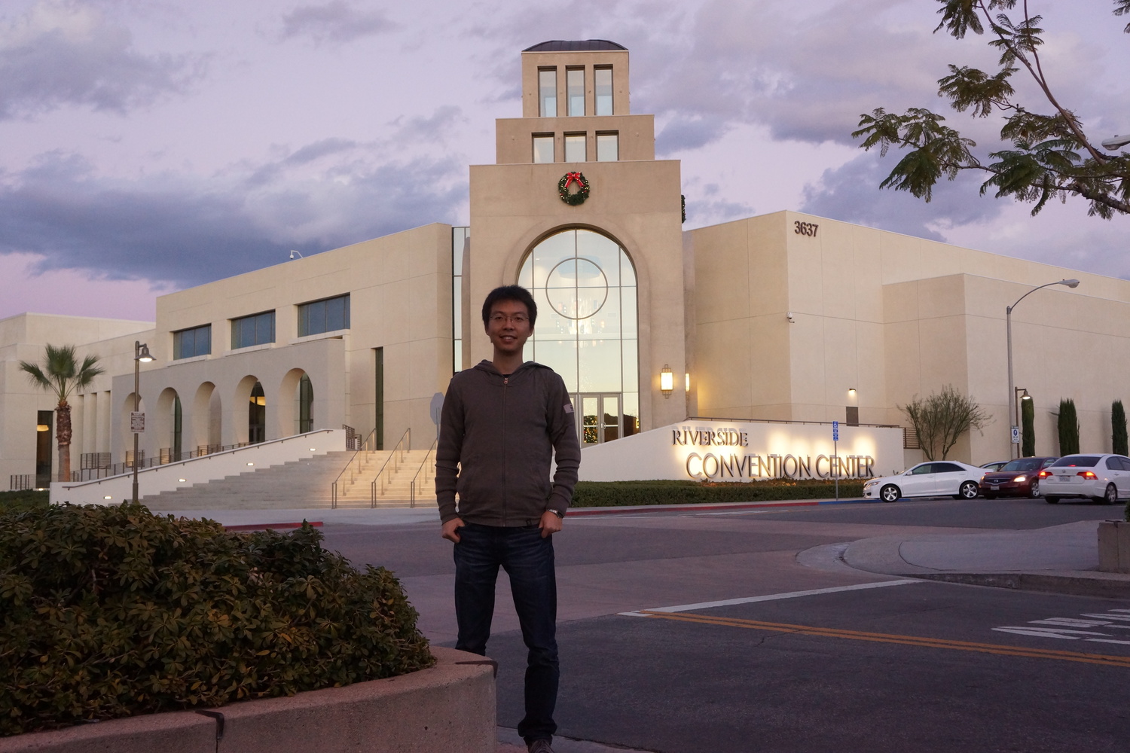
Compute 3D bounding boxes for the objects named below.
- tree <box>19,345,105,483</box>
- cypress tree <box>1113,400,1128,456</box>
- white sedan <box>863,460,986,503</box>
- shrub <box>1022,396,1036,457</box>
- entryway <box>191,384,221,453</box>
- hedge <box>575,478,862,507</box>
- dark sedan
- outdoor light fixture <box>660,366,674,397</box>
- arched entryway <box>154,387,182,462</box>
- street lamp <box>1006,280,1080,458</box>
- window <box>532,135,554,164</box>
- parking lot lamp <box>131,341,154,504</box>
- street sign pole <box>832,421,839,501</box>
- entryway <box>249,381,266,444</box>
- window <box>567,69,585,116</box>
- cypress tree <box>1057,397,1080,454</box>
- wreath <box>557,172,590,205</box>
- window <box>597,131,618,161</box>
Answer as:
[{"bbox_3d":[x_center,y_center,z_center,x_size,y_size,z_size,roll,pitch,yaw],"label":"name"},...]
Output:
[{"bbox_3d":[-23.642,2.029,59.083,4.000,7.083,4.000,3,-6,-42],"label":"tree"},{"bbox_3d":[30.631,3.646,69.248,0.900,4.760,0.900,3,-6,-42],"label":"cypress tree"},{"bbox_3d":[13.302,3.826,45.941,4.810,1.460,1.820,-1,-5,7],"label":"white sedan"},{"bbox_3d":[23.275,3.313,62.939,0.660,4.600,0.660,3,-6,-42],"label":"shrub"},{"bbox_3d":[-20.913,2.751,74.900,1.000,4.875,3.692,3,-6,-42],"label":"entryway"},{"bbox_3d":[5.967,4.278,46.750,18.500,0.780,2.200,3,-6,-42],"label":"hedge"},{"bbox_3d":[15.951,3.469,42.860,4.820,1.470,1.800,3,-6,-41],"label":"dark sedan"},{"bbox_3d":[4.638,0.241,57.109,0.560,1.560,0.320,-1,-5,3],"label":"outdoor light fixture"},{"bbox_3d":[-25.838,3.345,83.338,1.000,5.170,4.000,3,-6,-42],"label":"arched entryway"},{"bbox_3d":[19.846,0.494,52.018,0.360,8.712,3.410,3,-6,-42],"label":"street lamp"},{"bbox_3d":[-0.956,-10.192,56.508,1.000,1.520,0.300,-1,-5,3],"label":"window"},{"bbox_3d":[-11.943,1.476,35.434,0.620,5.040,0.900,4,-6,-43],"label":"parking lot lamp"},{"bbox_3d":[9.866,3.072,45.700,0.300,2.897,0.070,3,-6,-42],"label":"street sign pole"},{"bbox_3d":[-17.400,2.532,72.259,0.700,4.796,2.196,3,-6,-42],"label":"entryway"},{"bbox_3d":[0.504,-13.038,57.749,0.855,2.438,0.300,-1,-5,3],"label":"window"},{"bbox_3d":[26.223,3.461,65.303,1.080,4.627,1.080,3,-6,-42],"label":"cypress tree"},{"bbox_3d":[0.437,-8.676,58.039,1.470,1.530,0.300,-1,-5,3],"label":"wreath"},{"bbox_3d":[2.025,-10.872,59.728,1.080,1.620,0.250,-1,-5,3],"label":"window"}]

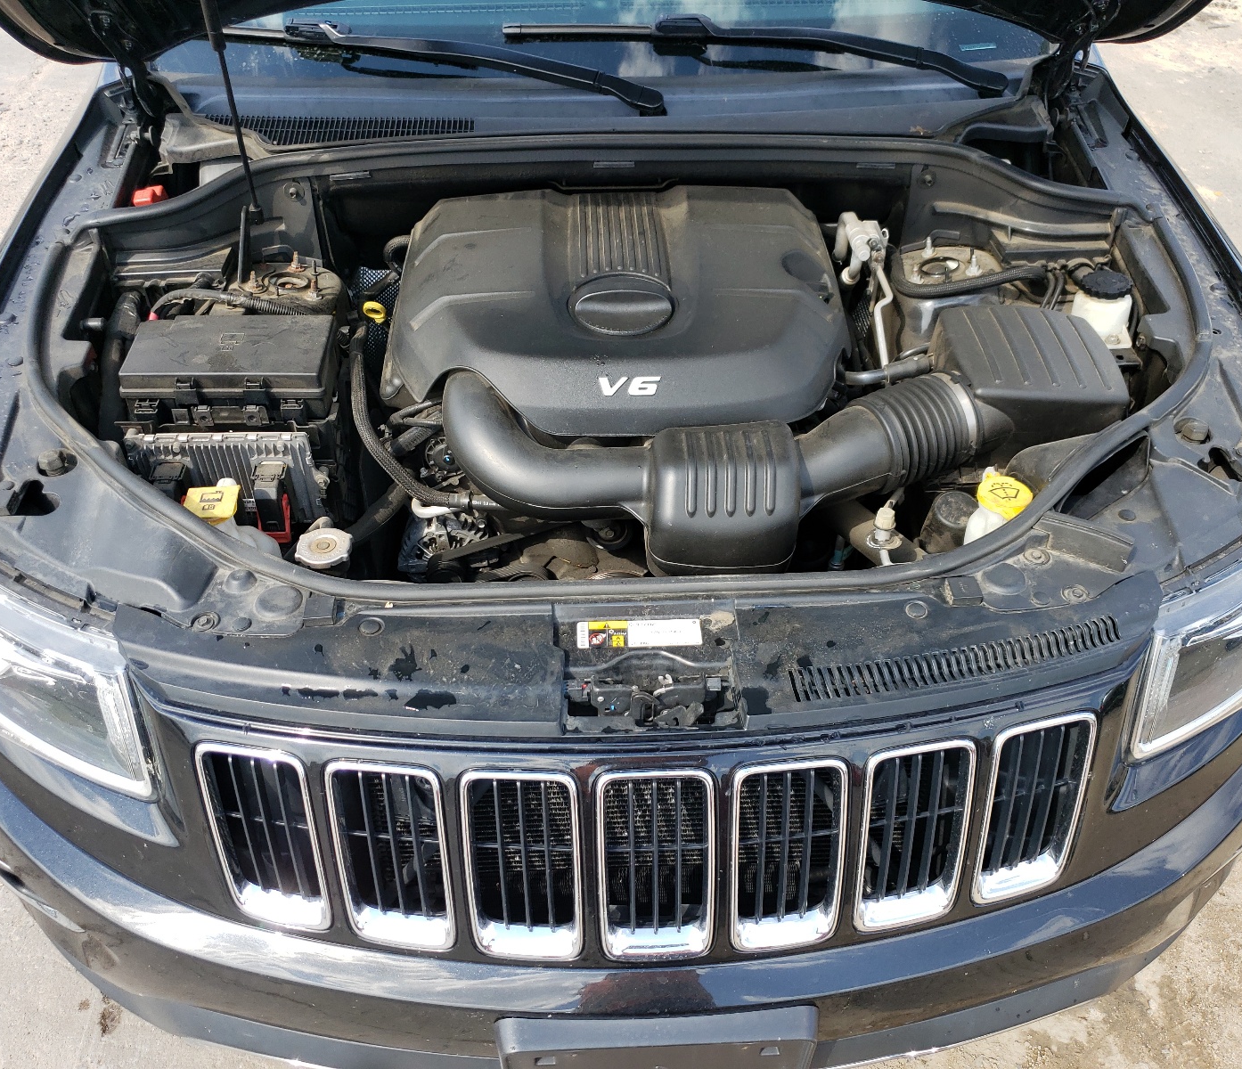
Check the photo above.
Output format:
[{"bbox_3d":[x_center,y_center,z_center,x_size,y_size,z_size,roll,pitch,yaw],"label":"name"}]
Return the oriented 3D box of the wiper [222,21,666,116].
[{"bbox_3d":[-0.344,-0.765,1.717,0.855,0.065,0.075,11,56,6],"label":"wiper"}]

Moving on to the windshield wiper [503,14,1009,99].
[{"bbox_3d":[0.209,-0.783,1.720,0.816,0.065,0.075,9,55,5],"label":"windshield wiper"}]

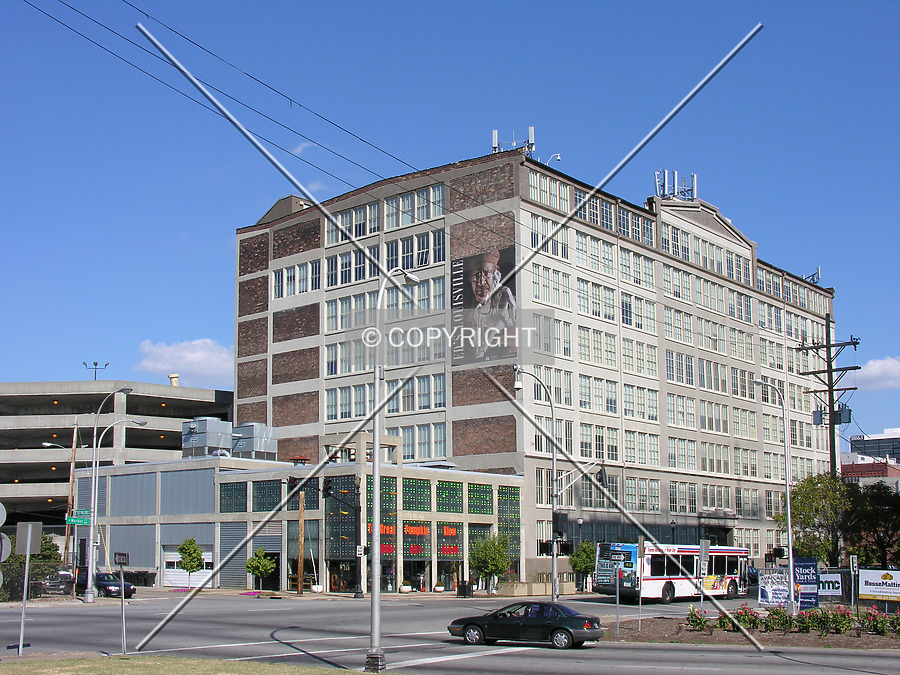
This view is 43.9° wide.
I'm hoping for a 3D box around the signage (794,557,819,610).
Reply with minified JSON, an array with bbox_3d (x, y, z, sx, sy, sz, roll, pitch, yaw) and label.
[{"bbox_3d":[16.263,11.245,51.000,1.220,2.400,0.120,1,-10,-5],"label":"signage"}]

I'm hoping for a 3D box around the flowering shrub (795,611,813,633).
[{"bbox_3d":[11.557,9.256,36.500,0.620,0.730,0.620,0,-10,0],"label":"flowering shrub"}]

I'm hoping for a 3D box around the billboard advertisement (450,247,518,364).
[{"bbox_3d":[2.658,-2.362,88.722,6.605,8.837,0.120,-9,-14,39],"label":"billboard advertisement"}]

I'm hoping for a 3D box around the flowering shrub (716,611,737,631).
[{"bbox_3d":[8.109,8.327,32.853,0.587,0.605,0.587,-3,-11,13],"label":"flowering shrub"}]

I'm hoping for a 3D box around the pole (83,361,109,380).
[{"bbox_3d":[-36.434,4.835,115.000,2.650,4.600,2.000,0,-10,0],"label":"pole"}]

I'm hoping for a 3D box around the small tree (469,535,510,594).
[{"bbox_3d":[2.372,13.462,66.300,2.500,3.500,2.500,0,-10,0],"label":"small tree"}]

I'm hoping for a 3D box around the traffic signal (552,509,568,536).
[{"bbox_3d":[4.301,7.232,43.418,0.420,0.930,0.450,-9,-14,39],"label":"traffic signal"}]

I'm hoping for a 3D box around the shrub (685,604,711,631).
[{"bbox_3d":[8.273,9.329,37.218,0.799,0.825,0.799,0,-11,0],"label":"shrub"}]

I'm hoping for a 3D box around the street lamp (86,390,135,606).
[{"bbox_3d":[-17.220,7.964,57.176,2.200,10.870,0.500,9,-13,-39],"label":"street lamp"}]

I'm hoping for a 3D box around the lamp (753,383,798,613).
[{"bbox_3d":[13.804,6.728,47.930,1.800,10.080,0.500,-7,-13,36],"label":"lamp"}]

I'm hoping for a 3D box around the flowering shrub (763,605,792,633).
[{"bbox_3d":[10.692,9.158,36.500,0.980,0.920,0.980,0,-10,0],"label":"flowering shrub"}]

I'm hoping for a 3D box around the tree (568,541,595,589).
[{"bbox_3d":[8.361,14.236,69.500,2.100,3.200,2.100,0,-10,0],"label":"tree"}]

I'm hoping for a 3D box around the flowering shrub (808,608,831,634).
[{"bbox_3d":[11.812,9.086,35.740,0.703,0.792,0.703,0,-11,0],"label":"flowering shrub"}]

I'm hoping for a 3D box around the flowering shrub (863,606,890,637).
[{"bbox_3d":[13.574,9.018,35.500,0.830,0.920,0.830,0,-10,0],"label":"flowering shrub"}]

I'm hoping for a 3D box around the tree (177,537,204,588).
[{"bbox_3d":[-17.929,15.676,77.558,1.934,3.660,1.934,2,-11,-13],"label":"tree"}]

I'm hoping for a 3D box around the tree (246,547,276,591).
[{"bbox_3d":[-10.979,13.473,65.119,1.747,2.555,1.747,0,-11,0],"label":"tree"}]

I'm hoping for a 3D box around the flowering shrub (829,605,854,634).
[{"bbox_3d":[12.554,9.050,35.850,0.792,0.919,0.792,0,-11,0],"label":"flowering shrub"}]

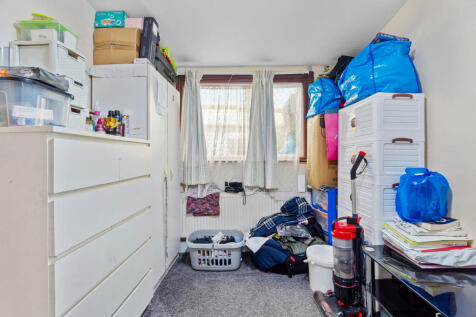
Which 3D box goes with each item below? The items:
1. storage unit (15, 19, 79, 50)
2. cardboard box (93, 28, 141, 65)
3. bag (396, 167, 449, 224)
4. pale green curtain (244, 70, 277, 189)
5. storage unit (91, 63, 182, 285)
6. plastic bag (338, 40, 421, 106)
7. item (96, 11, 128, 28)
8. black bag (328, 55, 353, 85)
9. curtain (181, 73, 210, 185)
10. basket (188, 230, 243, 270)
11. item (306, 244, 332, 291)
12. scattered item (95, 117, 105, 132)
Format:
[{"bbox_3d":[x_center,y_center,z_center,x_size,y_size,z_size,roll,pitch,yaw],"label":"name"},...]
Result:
[{"bbox_3d":[-0.997,-0.622,1.040,0.225,0.120,0.130,0,1,3],"label":"storage unit"},{"bbox_3d":[-0.955,-0.860,1.680,0.330,0.280,0.300,0,0,0],"label":"cardboard box"},{"bbox_3d":[1.110,0.225,1.190,0.320,0.320,0.280,0,0,0],"label":"bag"},{"bbox_3d":[0.304,-0.383,2.620,0.430,1.560,0.120,0,1,3],"label":"pale green curtain"},{"bbox_3d":[-0.924,0.178,1.929,0.480,1.880,0.740,0,1,3],"label":"storage unit"},{"bbox_3d":[1.100,-0.640,1.590,0.360,0.400,0.450,0,0,0],"label":"plastic bag"},{"bbox_3d":[-1.028,-1.121,1.675,0.245,0.137,0.150,0,1,3],"label":"item"},{"bbox_3d":[1.102,-0.942,2.111,0.290,0.310,0.280,0,1,3],"label":"black bag"},{"bbox_3d":[-0.516,-0.354,2.380,0.360,1.390,0.110,0,0,0],"label":"curtain"},{"bbox_3d":[-0.236,0.969,2.140,0.590,0.280,0.390,0,1,3],"label":"basket"},{"bbox_3d":[0.765,0.975,1.770,0.300,0.300,0.300,0,0,0],"label":"item"},{"bbox_3d":[-0.836,-0.194,1.200,0.060,0.115,0.055,0,1,3],"label":"scattered item"}]

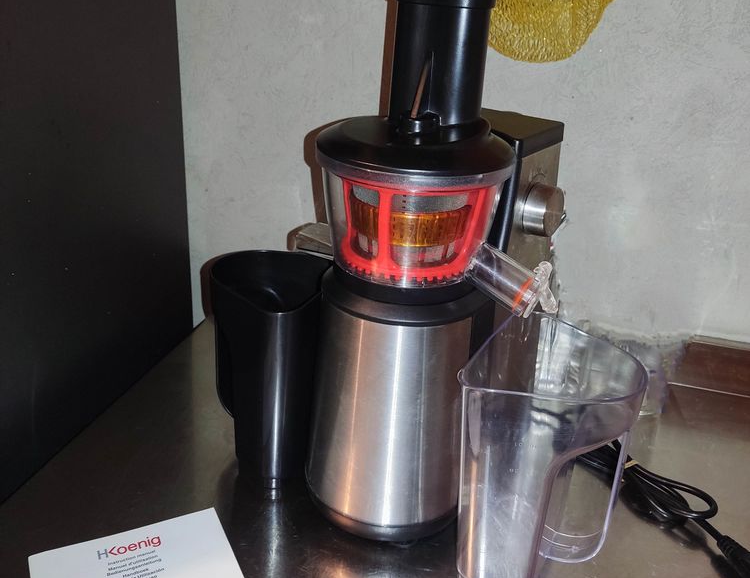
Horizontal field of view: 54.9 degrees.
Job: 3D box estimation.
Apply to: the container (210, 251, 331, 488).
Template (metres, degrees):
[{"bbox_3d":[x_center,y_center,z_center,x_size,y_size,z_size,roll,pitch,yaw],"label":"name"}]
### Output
[{"bbox_3d":[-0.093,0.069,0.693,0.106,0.187,0.124,20,29,29],"label":"container"}]

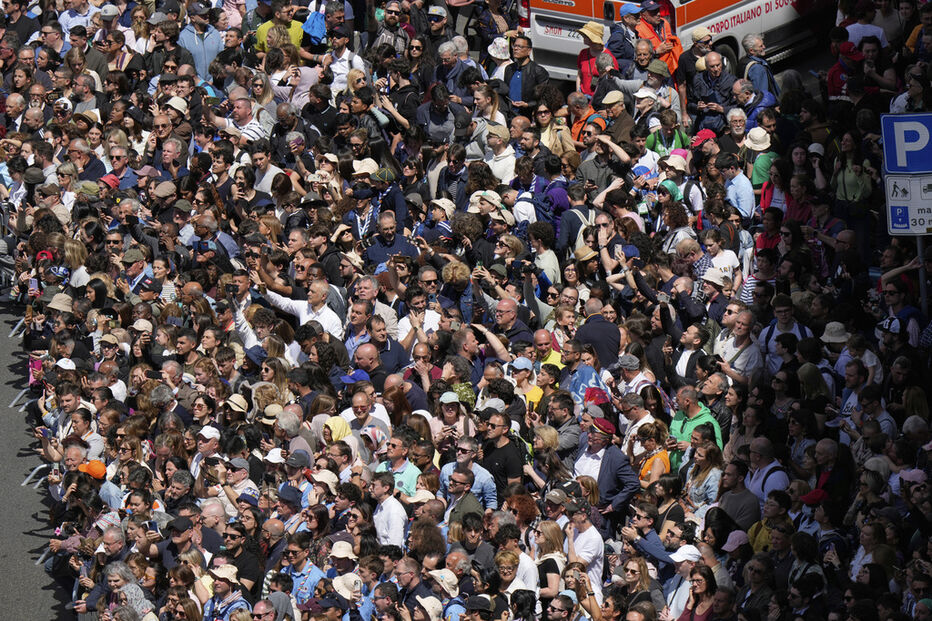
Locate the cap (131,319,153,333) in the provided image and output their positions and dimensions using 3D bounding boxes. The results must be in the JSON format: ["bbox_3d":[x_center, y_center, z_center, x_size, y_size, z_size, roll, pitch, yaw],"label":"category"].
[{"bbox_3d":[-3.027,0.140,96.569,0.250,0.125,0.180,-16,20,-36],"label":"cap"}]

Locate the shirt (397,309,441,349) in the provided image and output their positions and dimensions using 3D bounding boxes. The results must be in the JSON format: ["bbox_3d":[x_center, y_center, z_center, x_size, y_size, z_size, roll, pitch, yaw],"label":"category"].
[{"bbox_3d":[-0.417,0.289,92.894,0.470,0.660,0.320,-2,16,0],"label":"shirt"}]

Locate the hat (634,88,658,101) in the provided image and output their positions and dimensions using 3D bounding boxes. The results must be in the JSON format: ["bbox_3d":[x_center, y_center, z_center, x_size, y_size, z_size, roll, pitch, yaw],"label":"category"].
[{"bbox_3d":[1.790,-2.143,102.934,0.250,0.120,0.180,1,16,-9],"label":"hat"}]

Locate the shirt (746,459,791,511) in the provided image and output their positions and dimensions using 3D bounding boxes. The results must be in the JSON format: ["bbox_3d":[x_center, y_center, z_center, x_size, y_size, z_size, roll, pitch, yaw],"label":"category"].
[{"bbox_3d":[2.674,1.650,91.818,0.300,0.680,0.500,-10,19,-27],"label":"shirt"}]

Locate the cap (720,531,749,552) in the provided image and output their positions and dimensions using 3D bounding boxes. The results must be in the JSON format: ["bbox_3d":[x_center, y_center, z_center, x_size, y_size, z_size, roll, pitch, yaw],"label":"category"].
[{"bbox_3d":[2.307,1.984,88.937,0.260,0.140,0.180,-26,18,-4],"label":"cap"}]

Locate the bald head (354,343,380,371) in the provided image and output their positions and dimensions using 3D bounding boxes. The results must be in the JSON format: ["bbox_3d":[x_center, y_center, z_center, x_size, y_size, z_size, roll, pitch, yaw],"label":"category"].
[{"bbox_3d":[-0.906,0.423,95.188,0.210,0.240,0.165,-25,23,-23],"label":"bald head"}]

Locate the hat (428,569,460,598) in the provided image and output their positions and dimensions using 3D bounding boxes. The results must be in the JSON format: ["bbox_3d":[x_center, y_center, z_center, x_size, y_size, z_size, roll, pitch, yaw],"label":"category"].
[{"bbox_3d":[-0.183,2.318,88.056,0.310,0.140,0.280,33,24,8],"label":"hat"}]

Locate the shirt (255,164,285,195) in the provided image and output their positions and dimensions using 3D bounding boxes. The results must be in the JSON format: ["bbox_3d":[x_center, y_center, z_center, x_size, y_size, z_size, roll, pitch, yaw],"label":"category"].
[{"bbox_3d":[-1.858,-1.140,98.395,0.440,0.640,0.260,10,22,38],"label":"shirt"}]

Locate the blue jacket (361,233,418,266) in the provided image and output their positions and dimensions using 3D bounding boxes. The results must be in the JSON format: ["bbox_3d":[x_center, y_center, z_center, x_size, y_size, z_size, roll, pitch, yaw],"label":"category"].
[{"bbox_3d":[-0.713,-0.402,99.041,0.530,0.660,0.300,-2,17,-2],"label":"blue jacket"}]

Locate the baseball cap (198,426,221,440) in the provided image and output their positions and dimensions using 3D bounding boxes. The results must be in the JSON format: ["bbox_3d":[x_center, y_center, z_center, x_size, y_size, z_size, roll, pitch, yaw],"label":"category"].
[{"bbox_3d":[-2.303,1.104,92.957,0.250,0.125,0.180,-10,16,-38],"label":"baseball cap"}]

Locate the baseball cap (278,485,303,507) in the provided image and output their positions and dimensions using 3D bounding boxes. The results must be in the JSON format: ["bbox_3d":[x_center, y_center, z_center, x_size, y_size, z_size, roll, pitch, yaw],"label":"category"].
[{"bbox_3d":[-1.531,1.614,90.551,0.250,0.150,0.200,13,16,-2],"label":"baseball cap"}]

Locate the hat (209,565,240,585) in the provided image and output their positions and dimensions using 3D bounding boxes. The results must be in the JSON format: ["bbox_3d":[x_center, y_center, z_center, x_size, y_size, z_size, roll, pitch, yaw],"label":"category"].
[{"bbox_3d":[-2.139,2.348,92.500,0.310,0.140,0.290,15,4,-1],"label":"hat"}]

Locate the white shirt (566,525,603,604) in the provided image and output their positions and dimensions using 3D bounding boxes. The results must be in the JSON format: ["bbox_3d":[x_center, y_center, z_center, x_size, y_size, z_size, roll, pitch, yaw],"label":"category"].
[{"bbox_3d":[1.048,2.218,90.044,0.310,0.710,0.500,-3,17,-5],"label":"white shirt"}]

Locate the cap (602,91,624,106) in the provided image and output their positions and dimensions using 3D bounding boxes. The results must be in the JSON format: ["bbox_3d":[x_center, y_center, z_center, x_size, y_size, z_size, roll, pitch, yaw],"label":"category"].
[{"bbox_3d":[1.470,-2.113,103.183,0.260,0.120,0.190,-28,23,-15],"label":"cap"}]

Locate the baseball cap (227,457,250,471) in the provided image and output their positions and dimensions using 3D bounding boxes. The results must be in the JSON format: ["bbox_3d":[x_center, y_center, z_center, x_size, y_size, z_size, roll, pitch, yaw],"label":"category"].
[{"bbox_3d":[-2.014,1.361,92.065,0.250,0.125,0.180,-15,19,-33],"label":"baseball cap"}]

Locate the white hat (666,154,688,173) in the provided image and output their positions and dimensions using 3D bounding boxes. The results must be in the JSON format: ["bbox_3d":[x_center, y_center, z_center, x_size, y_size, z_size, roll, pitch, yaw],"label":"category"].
[{"bbox_3d":[1.970,-1.376,96.876,0.270,0.150,0.250,11,7,-2],"label":"white hat"}]

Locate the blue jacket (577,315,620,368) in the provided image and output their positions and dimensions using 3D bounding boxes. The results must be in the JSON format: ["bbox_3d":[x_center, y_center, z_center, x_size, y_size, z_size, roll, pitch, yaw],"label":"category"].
[{"bbox_3d":[1.189,0.323,92.891,0.480,0.660,0.300,-12,19,-24],"label":"blue jacket"}]

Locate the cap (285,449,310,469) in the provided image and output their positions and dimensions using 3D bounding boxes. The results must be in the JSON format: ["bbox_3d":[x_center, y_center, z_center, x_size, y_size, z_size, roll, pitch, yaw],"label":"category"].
[{"bbox_3d":[-1.486,1.313,91.560,0.260,0.150,0.185,-6,17,-25],"label":"cap"}]

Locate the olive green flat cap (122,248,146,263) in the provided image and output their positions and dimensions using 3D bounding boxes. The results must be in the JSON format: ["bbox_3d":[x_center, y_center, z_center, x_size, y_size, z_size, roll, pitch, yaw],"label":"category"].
[{"bbox_3d":[-3.054,-0.506,95.243,0.260,0.120,0.190,-34,31,-31],"label":"olive green flat cap"}]

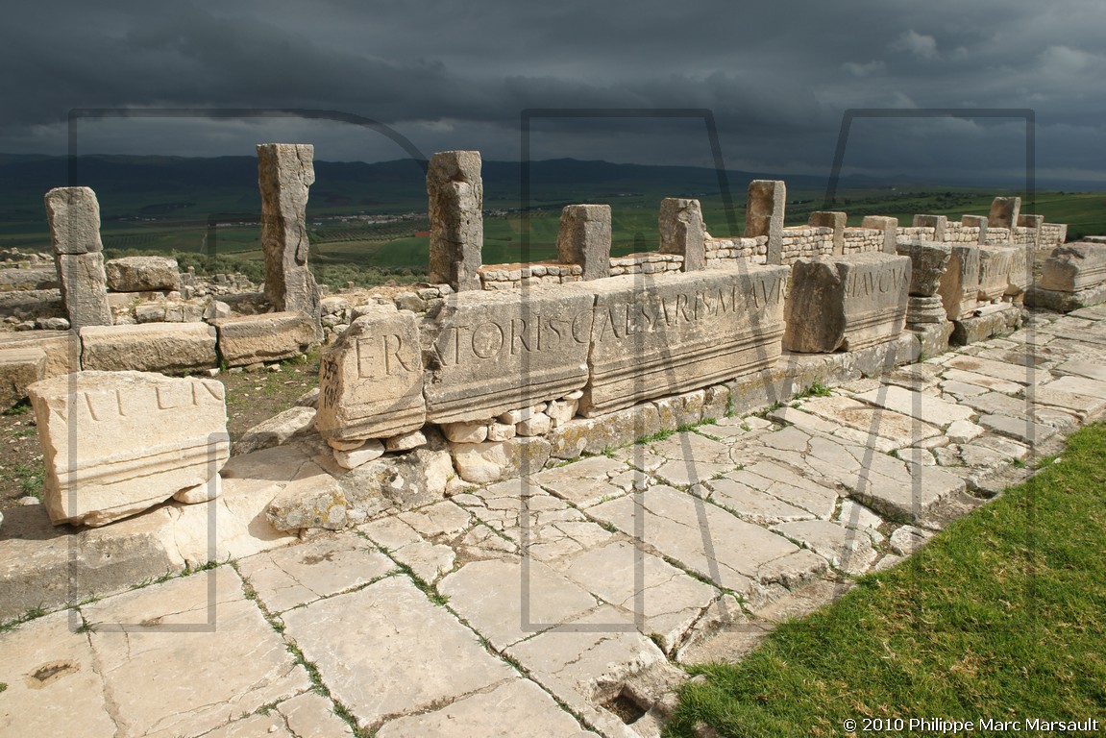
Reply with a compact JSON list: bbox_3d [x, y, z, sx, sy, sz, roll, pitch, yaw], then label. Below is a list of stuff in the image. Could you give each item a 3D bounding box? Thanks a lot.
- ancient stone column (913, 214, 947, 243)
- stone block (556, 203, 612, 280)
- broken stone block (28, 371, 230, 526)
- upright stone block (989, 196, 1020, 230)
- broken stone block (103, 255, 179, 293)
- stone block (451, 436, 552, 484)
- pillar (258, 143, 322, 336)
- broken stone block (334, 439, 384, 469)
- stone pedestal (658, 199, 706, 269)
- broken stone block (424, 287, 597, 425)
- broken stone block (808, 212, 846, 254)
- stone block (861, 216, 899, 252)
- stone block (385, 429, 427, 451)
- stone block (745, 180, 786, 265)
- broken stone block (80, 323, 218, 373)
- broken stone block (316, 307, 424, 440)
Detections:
[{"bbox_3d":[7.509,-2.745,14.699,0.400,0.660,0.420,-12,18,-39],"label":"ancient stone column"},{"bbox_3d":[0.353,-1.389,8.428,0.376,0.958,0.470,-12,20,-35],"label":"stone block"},{"bbox_3d":[-1.906,0.325,3.351,0.690,0.510,0.420,-9,17,-33],"label":"broken stone block"},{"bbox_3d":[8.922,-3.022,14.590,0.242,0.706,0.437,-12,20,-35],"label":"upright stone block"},{"bbox_3d":[-4.074,-0.933,7.290,0.580,0.290,0.420,-12,20,-35],"label":"broken stone block"},{"bbox_3d":[-0.349,0.489,4.362,0.620,0.250,0.300,-11,18,-39],"label":"stone block"},{"bbox_3d":[-2.493,-1.170,7.002,0.372,1.830,0.535,-11,18,-36],"label":"pillar"},{"bbox_3d":[-0.954,0.381,3.561,0.227,0.113,0.202,-12,20,-35],"label":"broken stone block"},{"bbox_3d":[1.614,-1.629,9.327,0.318,1.011,0.454,-12,20,-35],"label":"stone pedestal"},{"bbox_3d":[-0.346,-0.123,4.442,1.130,0.620,0.500,-11,17,-37],"label":"broken stone block"},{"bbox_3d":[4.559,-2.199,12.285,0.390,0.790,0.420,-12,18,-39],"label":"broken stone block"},{"bbox_3d":[5.302,-2.129,12.037,0.334,0.638,0.437,-12,20,-35],"label":"stone block"},{"bbox_3d":[-0.772,0.334,3.711,0.202,0.084,0.202,-12,20,-35],"label":"stone block"},{"bbox_3d":[3.198,-2.068,11.270,0.350,1.498,0.449,-11,18,-36],"label":"stone block"},{"bbox_3d":[-3.351,-0.176,6.107,0.995,0.417,0.396,-11,18,-36],"label":"broken stone block"},{"bbox_3d":[-0.970,0.017,3.871,0.460,0.580,0.400,-10,17,-36],"label":"broken stone block"}]

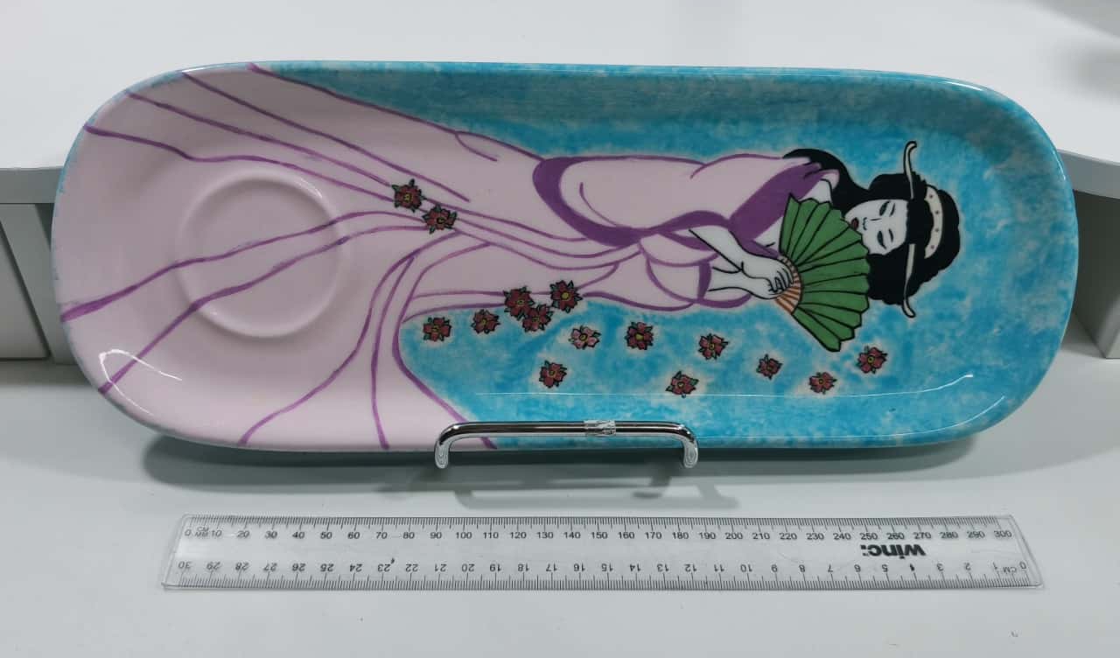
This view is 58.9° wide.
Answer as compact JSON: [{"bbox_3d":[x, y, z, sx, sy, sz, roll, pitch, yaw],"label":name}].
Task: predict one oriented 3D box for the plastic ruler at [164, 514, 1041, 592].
[{"bbox_3d":[0.014,0.081,0.360,0.310,0.003,0.030,0,45,0],"label":"plastic ruler"}]

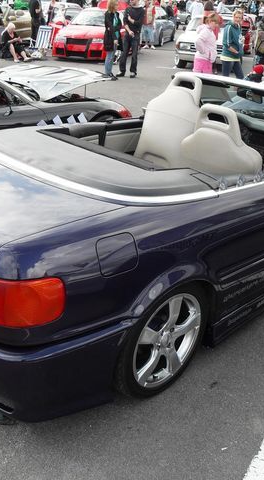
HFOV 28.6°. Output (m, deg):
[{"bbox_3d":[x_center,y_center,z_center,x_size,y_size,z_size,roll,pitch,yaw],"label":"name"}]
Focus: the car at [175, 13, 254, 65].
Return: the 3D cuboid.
[{"bbox_3d":[2.613,-6.171,16.133,1.640,1.380,4.250,9,26,13],"label":"car"}]

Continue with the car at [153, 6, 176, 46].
[{"bbox_3d":[0.712,-9.121,21.906,1.750,1.420,4.300,8,25,13],"label":"car"}]

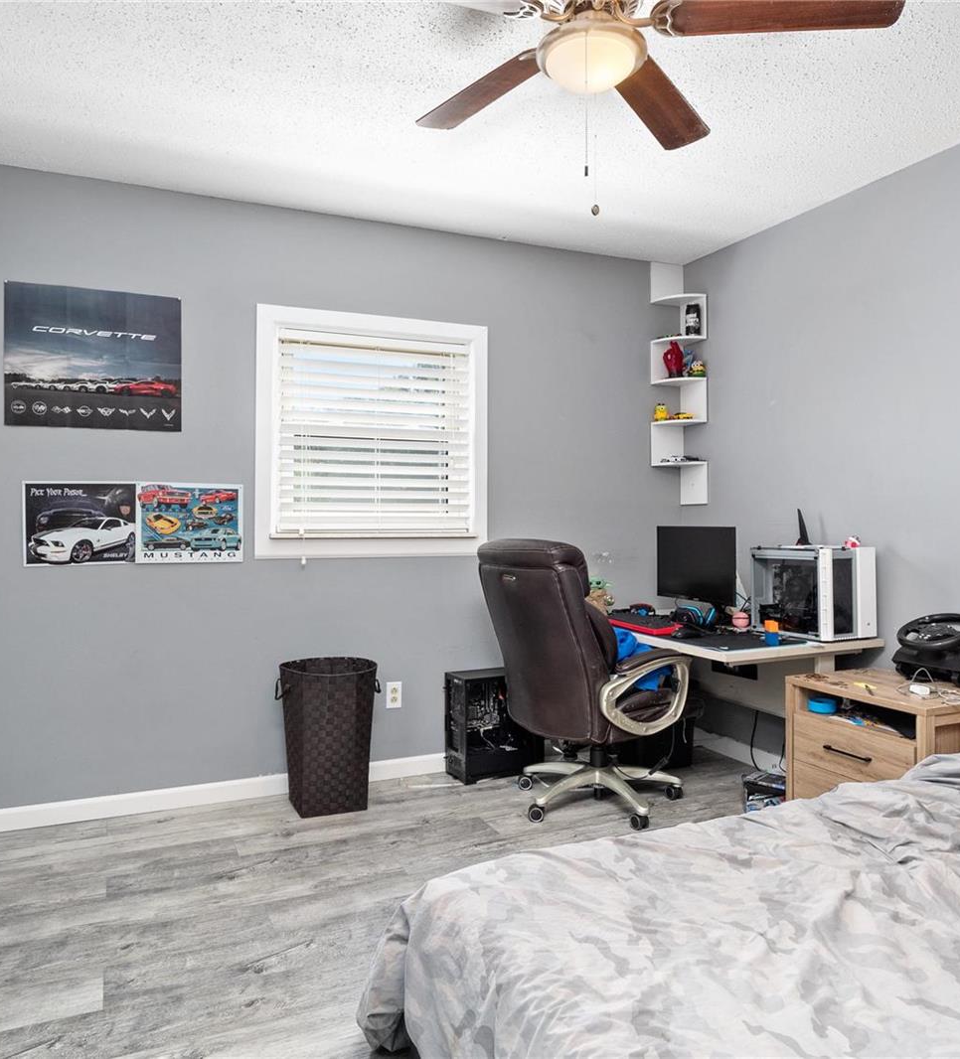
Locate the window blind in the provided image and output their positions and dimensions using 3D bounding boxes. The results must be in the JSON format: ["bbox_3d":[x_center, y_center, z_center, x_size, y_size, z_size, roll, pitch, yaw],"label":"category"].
[{"bbox_3d":[-0.440,-0.397,3.488,0.905,0.875,0.060,0,1,-24],"label":"window blind"}]

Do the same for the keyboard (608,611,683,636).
[{"bbox_3d":[0.661,0.388,3.295,0.155,0.040,0.450,0,1,-24],"label":"keyboard"}]

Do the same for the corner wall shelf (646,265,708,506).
[{"bbox_3d":[1.011,-0.744,4.010,0.200,1.230,0.200,0,1,-24],"label":"corner wall shelf"}]

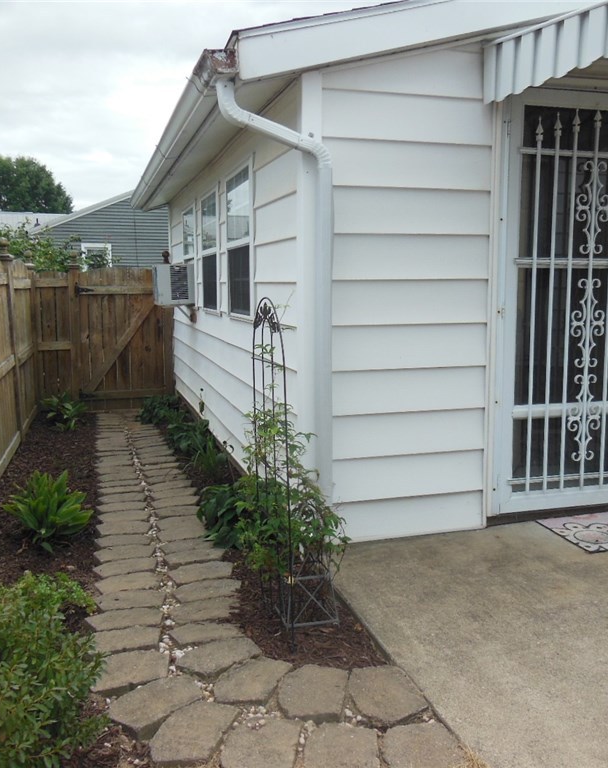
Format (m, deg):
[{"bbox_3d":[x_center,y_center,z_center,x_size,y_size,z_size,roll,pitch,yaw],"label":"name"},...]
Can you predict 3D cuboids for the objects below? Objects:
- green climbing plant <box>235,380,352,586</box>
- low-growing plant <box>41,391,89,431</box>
[{"bbox_3d":[-0.047,0.370,2.748,0.350,0.720,0.400,-3,8,-16],"label":"green climbing plant"},{"bbox_3d":[-2.126,0.213,6.577,0.410,0.290,0.400,-3,8,-16],"label":"low-growing plant"}]

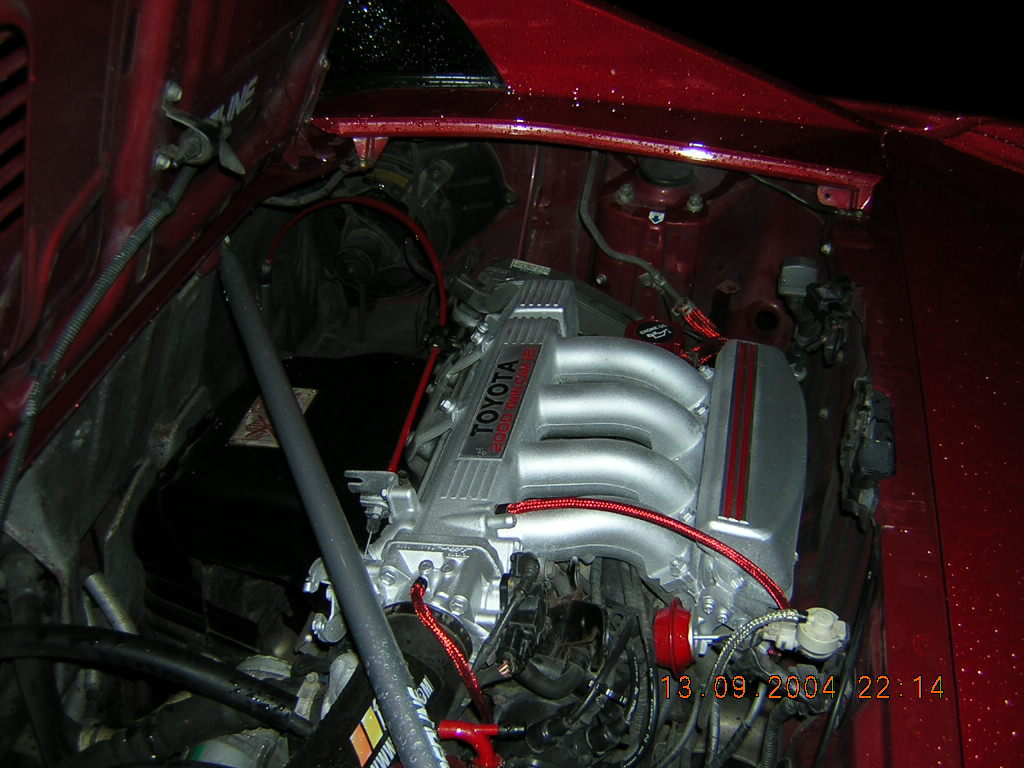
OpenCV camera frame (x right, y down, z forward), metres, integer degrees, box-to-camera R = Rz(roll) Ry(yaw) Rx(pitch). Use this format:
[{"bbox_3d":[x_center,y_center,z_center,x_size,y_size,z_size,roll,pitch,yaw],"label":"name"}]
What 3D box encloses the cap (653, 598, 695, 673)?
[{"bbox_3d":[0.147,0.229,0.970,0.036,0.064,0.062,-3,35,13],"label":"cap"}]

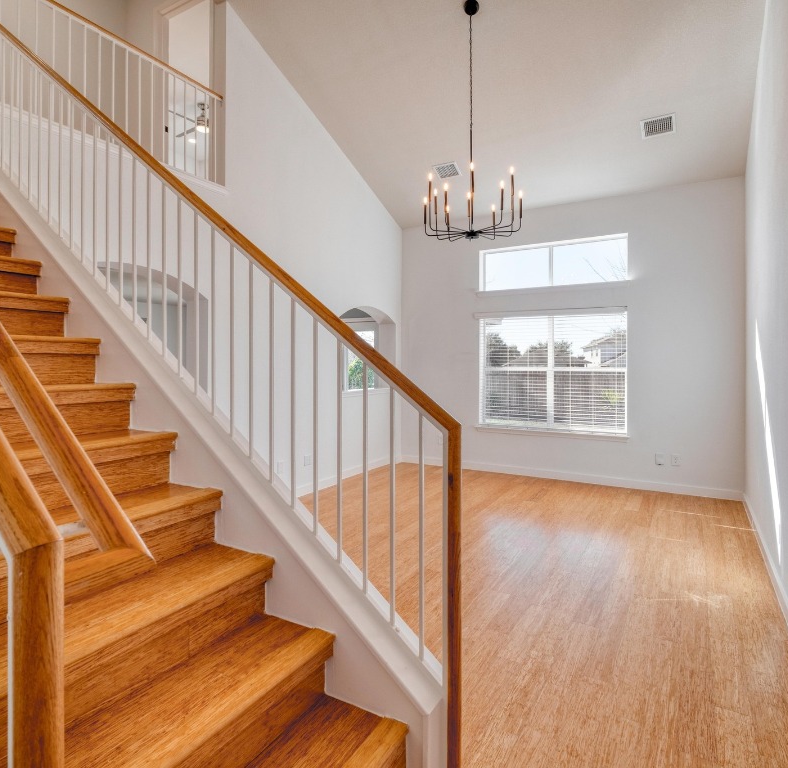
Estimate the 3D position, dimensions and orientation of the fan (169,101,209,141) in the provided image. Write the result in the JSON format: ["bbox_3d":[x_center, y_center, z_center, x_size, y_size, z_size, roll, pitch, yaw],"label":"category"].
[{"bbox_3d":[-2.945,-4.093,7.400,1.320,0.450,1.320,1,1,32],"label":"fan"}]

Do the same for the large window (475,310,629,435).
[{"bbox_3d":[1.958,-0.177,6.101,1.830,1.540,0.110,1,1,32],"label":"large window"}]

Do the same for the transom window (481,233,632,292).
[{"bbox_3d":[1.959,-1.512,6.101,1.830,0.550,0.110,1,1,32],"label":"transom window"}]

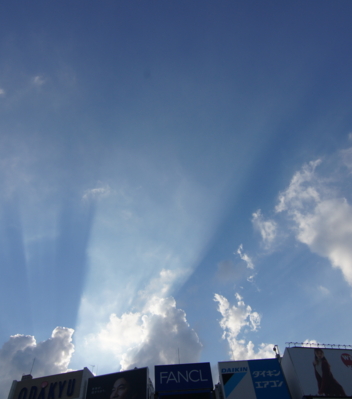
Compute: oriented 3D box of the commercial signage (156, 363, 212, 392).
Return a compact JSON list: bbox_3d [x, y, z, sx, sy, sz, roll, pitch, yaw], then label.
[{"bbox_3d":[1.370,31.727,56.125,9.890,4.218,1.000,-1,-52,-4],"label":"commercial signage"}]

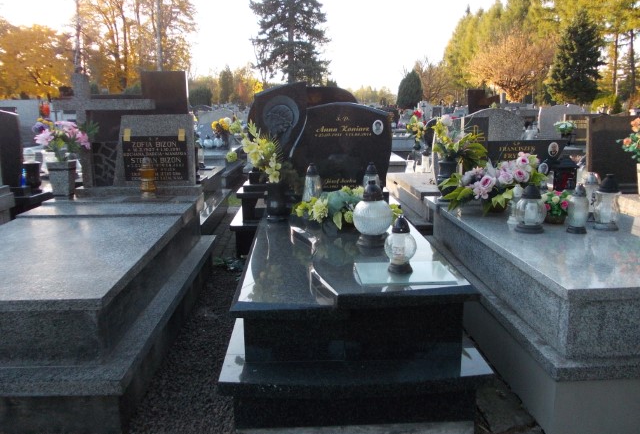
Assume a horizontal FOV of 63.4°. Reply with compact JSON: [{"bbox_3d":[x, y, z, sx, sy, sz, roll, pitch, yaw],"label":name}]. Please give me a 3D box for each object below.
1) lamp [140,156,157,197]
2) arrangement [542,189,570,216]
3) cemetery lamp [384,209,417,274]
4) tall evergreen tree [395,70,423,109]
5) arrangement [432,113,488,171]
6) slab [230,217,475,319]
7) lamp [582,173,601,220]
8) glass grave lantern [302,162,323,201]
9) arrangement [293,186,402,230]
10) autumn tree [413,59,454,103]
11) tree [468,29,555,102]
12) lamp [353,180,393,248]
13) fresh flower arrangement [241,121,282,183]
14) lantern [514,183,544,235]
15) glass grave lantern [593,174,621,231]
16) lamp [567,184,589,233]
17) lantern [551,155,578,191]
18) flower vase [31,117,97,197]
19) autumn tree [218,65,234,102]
[{"bbox_3d":[-1.372,-0.320,4.146,0.132,0.328,0.132,-1,12,-2],"label":"lamp"},{"bbox_3d":[1.325,-0.060,2.885,0.160,0.170,0.150,-1,13,-4],"label":"arrangement"},{"bbox_3d":[0.336,0.100,2.140,0.130,0.250,0.130,-1,13,-3],"label":"cemetery lamp"},{"bbox_3d":[6.441,-8.762,37.259,1.871,3.575,1.871,-1,12,-2],"label":"tall evergreen tree"},{"bbox_3d":[0.935,-0.510,3.494,0.380,0.360,0.300,-1,13,-4],"label":"arrangement"},{"bbox_3d":[0.086,0.136,2.762,0.920,0.080,1.800,-1,13,-3],"label":"slab"},{"bbox_3d":[1.713,-0.128,3.248,0.107,0.304,0.107,-1,12,-2],"label":"lamp"},{"bbox_3d":[-0.053,-0.214,3.523,0.120,0.290,0.120,-1,13,-3],"label":"glass grave lantern"},{"bbox_3d":[0.185,-0.079,3.480,0.710,0.270,0.360,-1,12,-2],"label":"arrangement"},{"bbox_3d":[10.657,-12.504,49.039,3.900,5.400,3.900,-1,13,-3],"label":"autumn tree"},{"bbox_3d":[13.774,-10.193,37.236,6.186,6.258,6.186,-1,12,-2],"label":"tree"},{"bbox_3d":[0.263,-0.027,2.577,0.190,0.330,0.190,-1,13,-3],"label":"lamp"},{"bbox_3d":[-0.368,-0.406,3.255,0.280,0.380,0.260,-1,13,-3],"label":"fresh flower arrangement"},{"bbox_3d":[1.218,-0.056,2.998,0.177,0.279,0.177,-1,12,-2],"label":"lantern"},{"bbox_3d":[1.499,-0.084,2.692,0.145,0.295,0.145,-1,13,-4],"label":"glass grave lantern"},{"bbox_3d":[1.477,-0.051,2.963,0.126,0.278,0.126,-1,12,-2],"label":"lamp"},{"bbox_3d":[1.947,-0.322,4.112,0.205,0.325,0.205,-1,12,-2],"label":"lantern"},{"bbox_3d":[-1.808,-0.421,3.664,0.420,0.530,0.340,-1,13,-2],"label":"flower vase"},{"bbox_3d":[-9.573,-13.157,53.005,1.700,4.800,1.700,-1,13,-3],"label":"autumn tree"}]

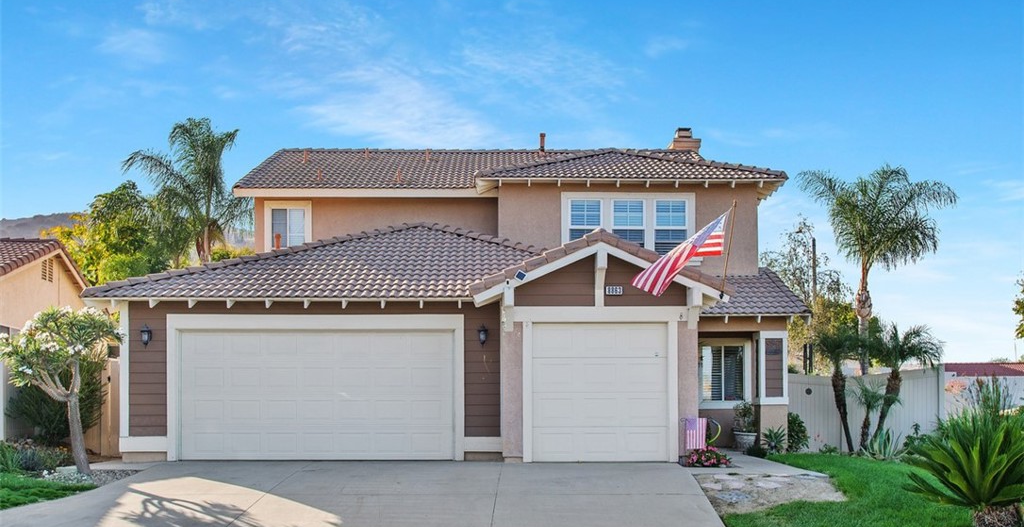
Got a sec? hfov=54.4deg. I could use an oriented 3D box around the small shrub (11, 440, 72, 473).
[{"bbox_3d":[-7.325,3.005,15.500,0.950,0.500,0.850,0,-3,0],"label":"small shrub"}]

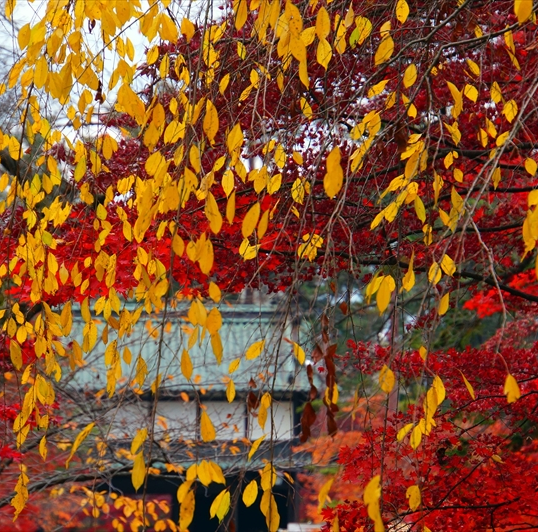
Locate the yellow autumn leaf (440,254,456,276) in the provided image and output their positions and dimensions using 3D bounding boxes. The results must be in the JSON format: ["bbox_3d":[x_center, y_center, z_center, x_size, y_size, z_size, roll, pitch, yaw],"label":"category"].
[{"bbox_3d":[0.463,-0.001,13.646,0.032,0.064,0.013,-17,0,2],"label":"yellow autumn leaf"}]

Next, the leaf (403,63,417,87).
[{"bbox_3d":[0.309,-0.416,11.632,0.027,0.052,0.016,11,-3,0],"label":"leaf"}]

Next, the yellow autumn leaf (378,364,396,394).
[{"bbox_3d":[0.247,0.236,11.200,0.033,0.061,0.016,-7,-3,0],"label":"yellow autumn leaf"}]

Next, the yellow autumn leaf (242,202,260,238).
[{"bbox_3d":[-0.037,-0.091,10.611,0.028,0.076,0.016,20,-3,0],"label":"yellow autumn leaf"}]

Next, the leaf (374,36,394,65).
[{"bbox_3d":[0.261,-0.494,12.268,0.036,0.078,0.013,26,0,0],"label":"leaf"}]

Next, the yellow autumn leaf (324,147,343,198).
[{"bbox_3d":[0.125,-0.181,10.304,0.037,0.101,0.025,3,-3,0],"label":"yellow autumn leaf"}]

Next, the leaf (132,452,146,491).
[{"bbox_3d":[-0.274,0.435,11.279,0.037,0.091,0.013,7,0,-1],"label":"leaf"}]

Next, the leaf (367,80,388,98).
[{"bbox_3d":[0.271,-0.436,13.111,0.069,0.028,0.013,-40,1,0],"label":"leaf"}]

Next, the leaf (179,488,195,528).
[{"bbox_3d":[-0.159,0.473,10.400,0.026,0.082,0.016,15,-3,0],"label":"leaf"}]

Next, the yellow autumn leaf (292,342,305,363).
[{"bbox_3d":[0.065,0.194,11.783,0.021,0.050,0.016,-20,-3,0],"label":"yellow autumn leaf"}]

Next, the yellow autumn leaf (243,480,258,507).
[{"bbox_3d":[-0.039,0.481,11.279,0.029,0.059,0.016,16,-3,0],"label":"yellow autumn leaf"}]

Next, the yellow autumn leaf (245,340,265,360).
[{"bbox_3d":[-0.033,0.207,13.081,0.034,0.069,0.013,45,0,1],"label":"yellow autumn leaf"}]

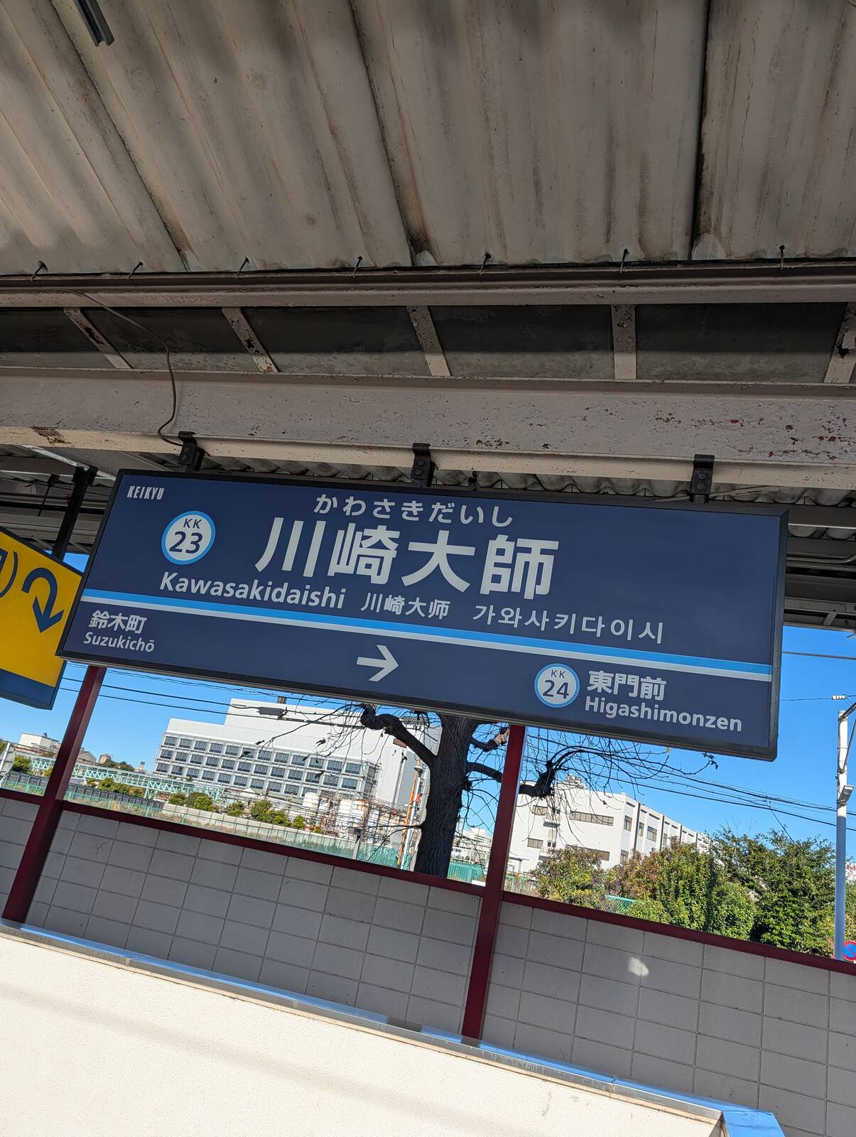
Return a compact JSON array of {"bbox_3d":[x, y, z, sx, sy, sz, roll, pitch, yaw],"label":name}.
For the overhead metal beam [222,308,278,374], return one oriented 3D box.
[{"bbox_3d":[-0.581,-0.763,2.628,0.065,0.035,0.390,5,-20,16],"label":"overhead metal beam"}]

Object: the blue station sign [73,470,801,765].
[{"bbox_3d":[-0.094,0.072,2.313,2.089,0.652,0.085,5,-20,16],"label":"blue station sign"}]

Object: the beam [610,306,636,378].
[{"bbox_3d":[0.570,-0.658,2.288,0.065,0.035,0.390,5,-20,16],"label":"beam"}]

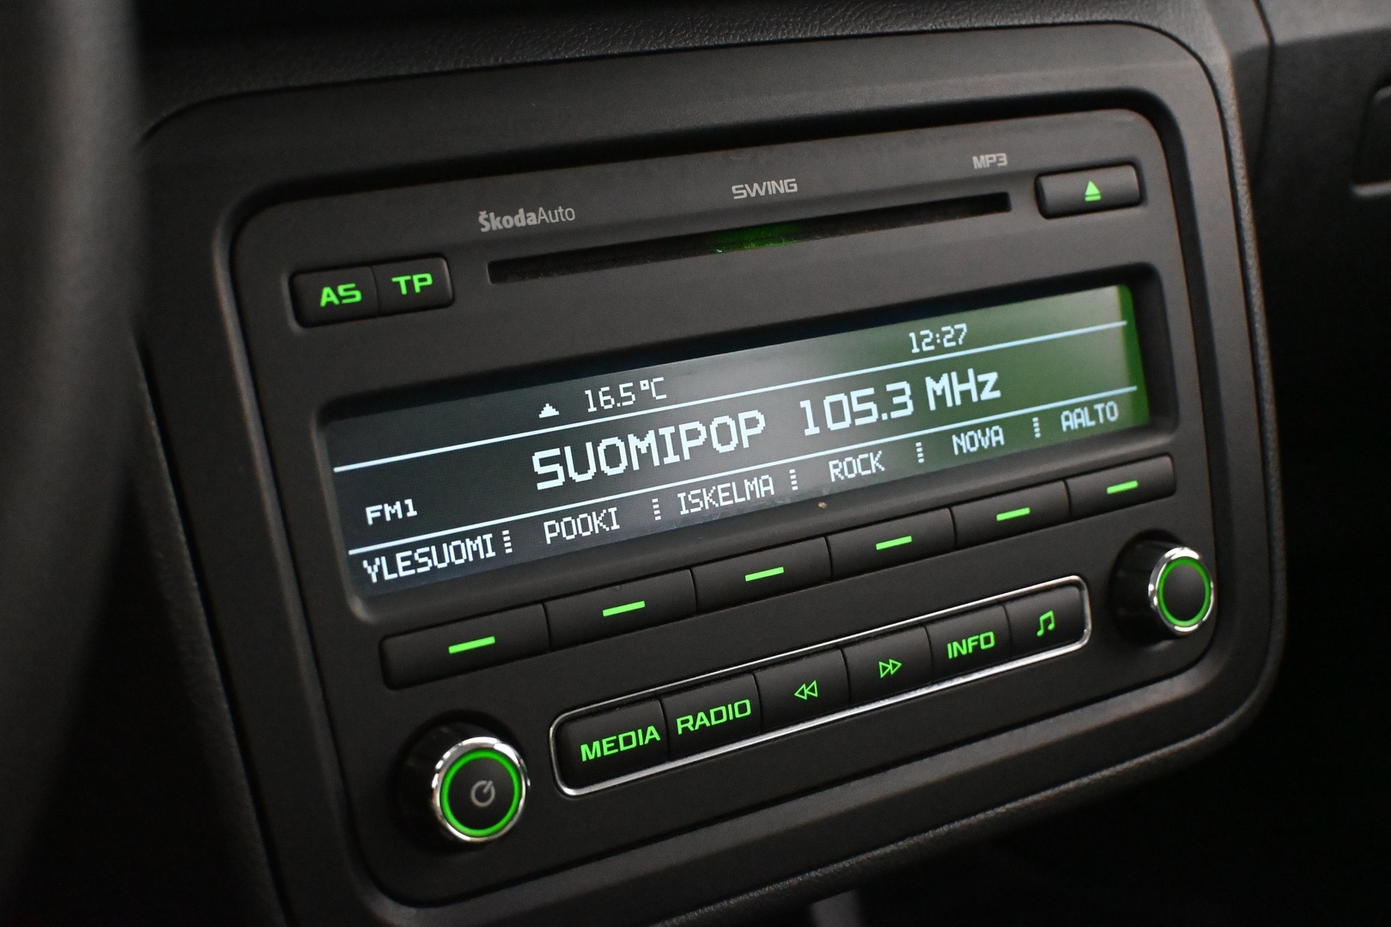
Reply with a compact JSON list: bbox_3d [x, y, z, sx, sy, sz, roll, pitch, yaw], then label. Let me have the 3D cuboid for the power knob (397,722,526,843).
[{"bbox_3d":[-0.041,0.059,0.330,0.022,0.022,0.011,-12,4,-28],"label":"power knob"}]

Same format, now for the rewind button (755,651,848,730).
[{"bbox_3d":[0.022,0.046,0.370,0.021,0.012,0.004,-12,4,-28],"label":"rewind button"}]

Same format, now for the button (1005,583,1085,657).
[{"bbox_3d":[0.077,0.035,0.401,0.021,0.012,0.004,-12,4,-28],"label":"button"}]

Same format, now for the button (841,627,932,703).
[{"bbox_3d":[0.040,0.042,0.380,0.021,0.012,0.004,-12,4,-28],"label":"button"}]

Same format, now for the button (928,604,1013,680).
[{"bbox_3d":[0.059,0.039,0.391,0.021,0.012,0.004,-12,4,-28],"label":"button"}]

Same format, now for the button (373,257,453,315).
[{"bbox_3d":[-0.052,-0.033,0.332,0.015,0.009,0.004,-12,4,-28],"label":"button"}]

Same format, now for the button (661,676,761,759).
[{"bbox_3d":[0.003,0.050,0.360,0.021,0.012,0.004,-12,4,-28],"label":"button"}]

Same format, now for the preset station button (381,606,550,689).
[{"bbox_3d":[-0.042,0.034,0.336,0.033,0.009,0.004,-12,4,-28],"label":"preset station button"}]

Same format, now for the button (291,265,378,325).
[{"bbox_3d":[-0.064,-0.030,0.325,0.015,0.009,0.004,-12,4,-28],"label":"button"}]

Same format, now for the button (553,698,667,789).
[{"bbox_3d":[-0.016,0.054,0.350,0.022,0.012,0.004,-12,4,-28],"label":"button"}]

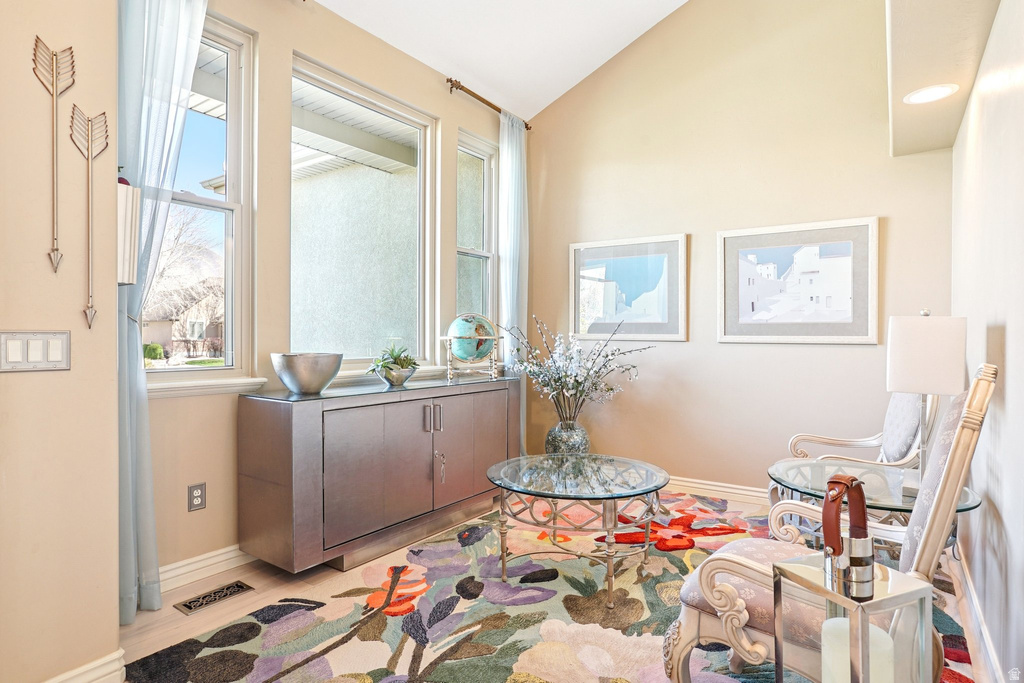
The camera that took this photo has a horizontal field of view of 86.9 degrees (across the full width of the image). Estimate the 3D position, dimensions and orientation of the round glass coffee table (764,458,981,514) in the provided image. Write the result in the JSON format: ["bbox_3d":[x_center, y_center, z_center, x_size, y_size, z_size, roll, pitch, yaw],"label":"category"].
[{"bbox_3d":[1.582,0.881,2.427,0.805,0.498,0.805,1,1,37],"label":"round glass coffee table"}]

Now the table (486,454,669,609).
[{"bbox_3d":[0.318,0.881,2.652,0.876,0.484,0.876,0,0,0],"label":"table"}]

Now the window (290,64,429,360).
[{"bbox_3d":[-0.905,-0.708,3.405,0.090,1.667,1.081,1,1,37],"label":"window"}]

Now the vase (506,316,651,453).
[{"bbox_3d":[0.473,0.469,3.982,0.943,1.306,0.759,0,1,32],"label":"vase"}]

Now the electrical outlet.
[{"bbox_3d":[-1.483,0.734,2.549,0.008,0.122,0.080,1,1,37],"label":"electrical outlet"}]

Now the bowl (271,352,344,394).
[{"bbox_3d":[-1.061,0.167,2.797,0.378,0.205,0.378,0,0,0],"label":"bowl"}]

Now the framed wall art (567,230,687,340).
[{"bbox_3d":[0.890,-0.402,4.255,0.958,0.796,0.030,0,1,32],"label":"framed wall art"}]

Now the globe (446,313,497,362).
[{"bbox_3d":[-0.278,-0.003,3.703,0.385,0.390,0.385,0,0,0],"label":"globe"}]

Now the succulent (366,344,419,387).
[{"bbox_3d":[-0.711,0.138,3.285,0.270,0.258,0.293,1,1,36],"label":"succulent"}]

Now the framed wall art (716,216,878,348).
[{"bbox_3d":[1.885,-0.381,3.629,0.953,0.795,0.030,0,1,32],"label":"framed wall art"}]

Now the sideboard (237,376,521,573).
[{"bbox_3d":[-0.653,0.695,3.246,0.481,0.856,1.725,1,1,36],"label":"sideboard"}]

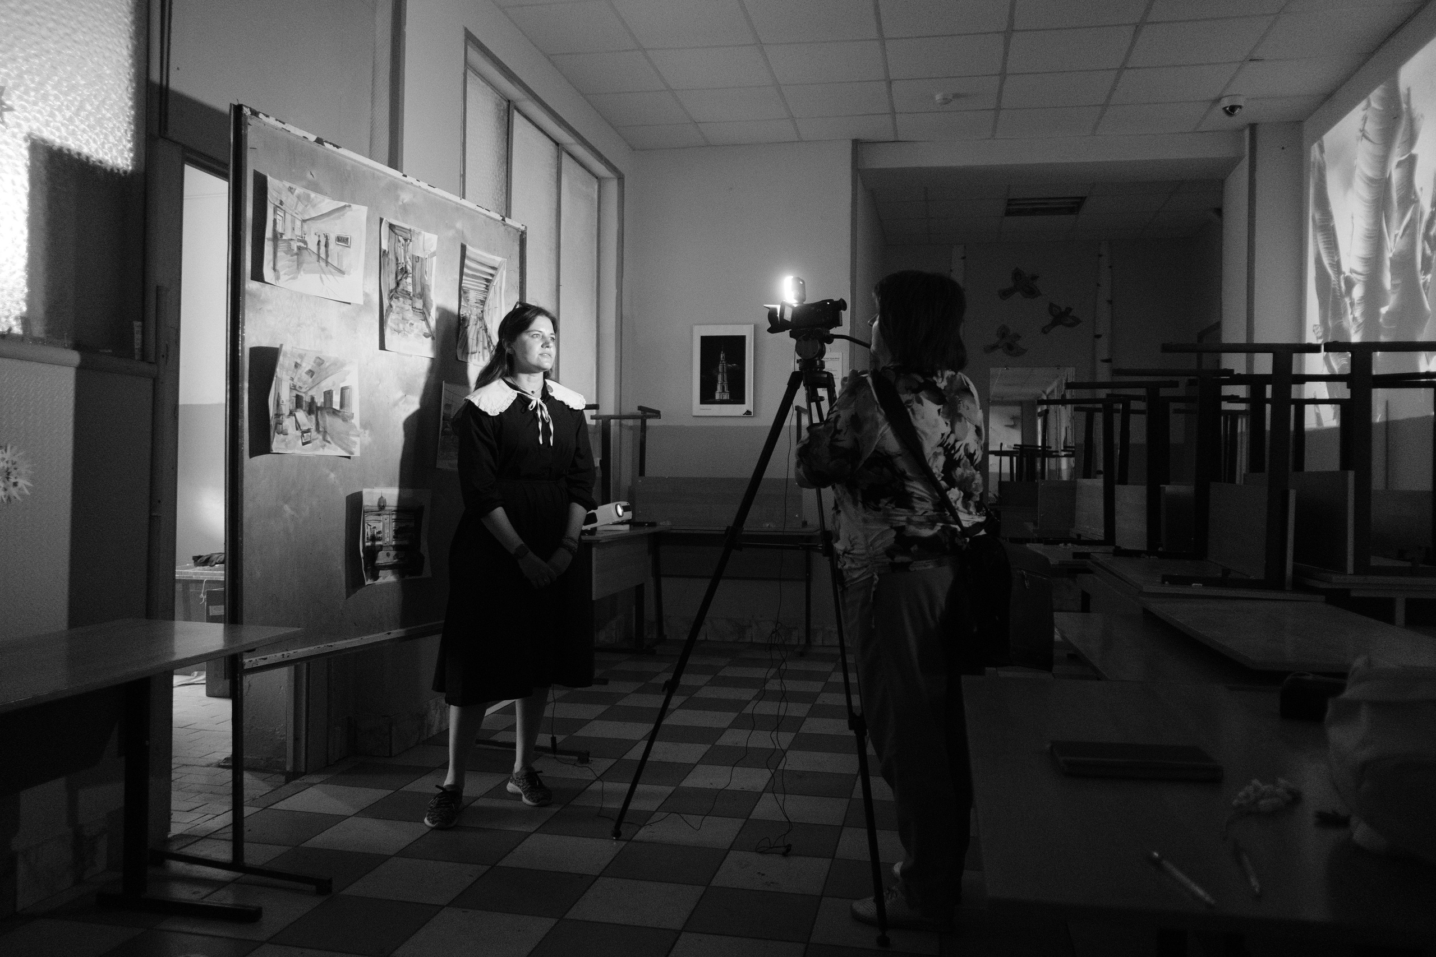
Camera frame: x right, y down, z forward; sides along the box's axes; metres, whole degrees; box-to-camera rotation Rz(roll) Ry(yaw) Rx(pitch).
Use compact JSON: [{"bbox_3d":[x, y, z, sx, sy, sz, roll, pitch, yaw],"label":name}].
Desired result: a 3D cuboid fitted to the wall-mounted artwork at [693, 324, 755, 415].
[{"bbox_3d":[0.041,-0.717,7.137,0.408,0.607,0.025,1,0,12],"label":"wall-mounted artwork"}]

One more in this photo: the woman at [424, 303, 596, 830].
[{"bbox_3d":[-0.669,0.244,3.460,0.500,1.630,0.410,1,0,-30],"label":"woman"}]

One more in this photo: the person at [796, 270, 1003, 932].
[{"bbox_3d":[0.486,0.275,2.780,0.450,1.620,0.490,1,0,37],"label":"person"}]

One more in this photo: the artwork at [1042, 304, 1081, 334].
[{"bbox_3d":[3.097,-1.439,9.699,0.350,0.263,0.020,1,0,12],"label":"artwork"}]

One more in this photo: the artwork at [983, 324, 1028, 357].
[{"bbox_3d":[2.614,-1.255,9.800,0.385,0.295,0.020,1,0,12],"label":"artwork"}]

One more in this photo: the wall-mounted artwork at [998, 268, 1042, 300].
[{"bbox_3d":[2.744,-1.760,9.775,0.374,0.295,0.020,1,0,12],"label":"wall-mounted artwork"}]

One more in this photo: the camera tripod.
[{"bbox_3d":[0.126,0.340,3.087,0.870,1.475,0.990,1,0,19],"label":"camera tripod"}]

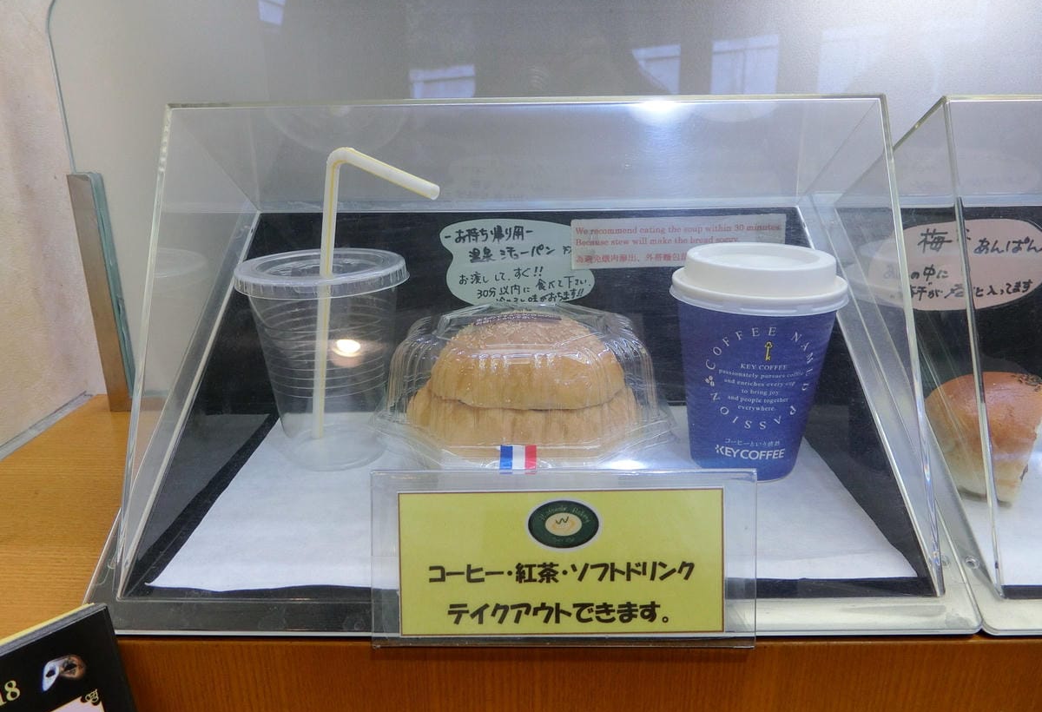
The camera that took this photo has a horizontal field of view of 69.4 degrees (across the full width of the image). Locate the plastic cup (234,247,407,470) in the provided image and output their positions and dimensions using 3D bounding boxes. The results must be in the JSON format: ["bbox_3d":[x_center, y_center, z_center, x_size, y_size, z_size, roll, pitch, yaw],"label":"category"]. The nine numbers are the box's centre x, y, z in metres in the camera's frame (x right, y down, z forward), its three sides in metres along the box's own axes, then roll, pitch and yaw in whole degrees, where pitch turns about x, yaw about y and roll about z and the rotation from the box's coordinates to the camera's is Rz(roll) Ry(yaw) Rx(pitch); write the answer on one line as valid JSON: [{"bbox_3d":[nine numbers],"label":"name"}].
[{"bbox_3d":[-0.102,0.002,0.398,0.086,0.102,0.086,-1,19,0],"label":"plastic cup"}]

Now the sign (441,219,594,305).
[{"bbox_3d":[-0.002,-0.054,0.439,0.090,0.052,0.001,-1,19,0],"label":"sign"}]

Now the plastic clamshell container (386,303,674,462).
[{"bbox_3d":[0.001,0.020,0.387,0.142,0.071,0.139,-1,19,0],"label":"plastic clamshell container"}]

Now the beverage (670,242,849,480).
[{"bbox_3d":[0.115,0.003,0.379,0.084,0.107,0.084,4,20,14],"label":"beverage"}]

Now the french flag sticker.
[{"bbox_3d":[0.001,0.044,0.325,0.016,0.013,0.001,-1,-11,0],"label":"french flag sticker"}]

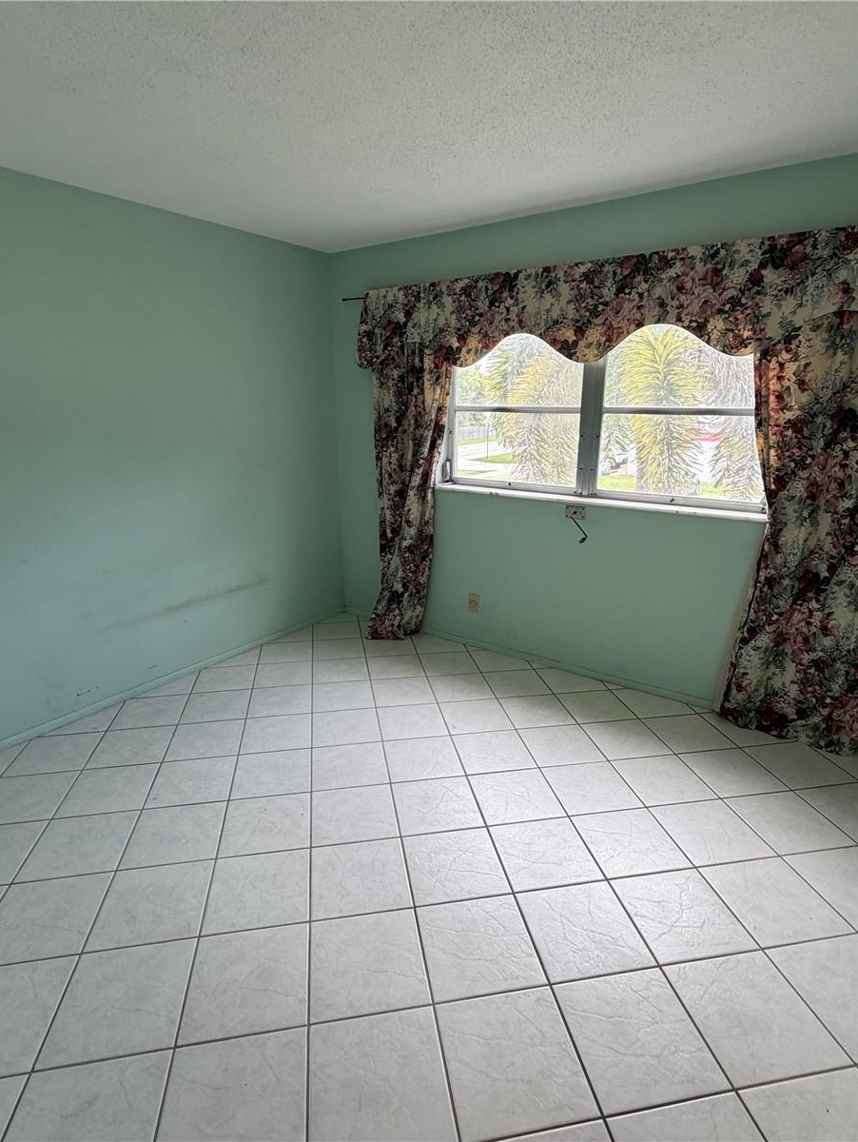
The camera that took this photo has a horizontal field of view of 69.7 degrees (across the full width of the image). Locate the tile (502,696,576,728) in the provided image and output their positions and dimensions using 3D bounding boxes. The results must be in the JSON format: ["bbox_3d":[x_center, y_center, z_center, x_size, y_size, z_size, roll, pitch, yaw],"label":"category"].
[{"bbox_3d":[0.558,0.726,3.181,0.321,0.010,0.321,-3,16,-10],"label":"tile"}]

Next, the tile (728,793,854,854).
[{"bbox_3d":[1.375,0.963,2.364,0.321,0.010,0.321,-3,16,-10],"label":"tile"}]

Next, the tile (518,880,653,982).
[{"bbox_3d":[0.469,1.098,1.889,0.324,0.010,0.324,-3,16,-10],"label":"tile"}]

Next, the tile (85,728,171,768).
[{"bbox_3d":[-1.374,0.818,2.856,0.324,0.010,0.324,-3,16,-10],"label":"tile"}]

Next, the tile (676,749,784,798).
[{"bbox_3d":[1.300,0.860,2.629,0.315,0.010,0.315,-3,16,-10],"label":"tile"}]

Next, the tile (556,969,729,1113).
[{"bbox_3d":[0.518,1.166,1.550,0.318,0.010,0.318,-3,16,-10],"label":"tile"}]

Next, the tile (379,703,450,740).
[{"bbox_3d":[-0.081,0.744,3.021,0.315,0.010,0.315,-3,16,-10],"label":"tile"}]

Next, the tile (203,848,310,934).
[{"bbox_3d":[-0.546,1.036,1.996,0.318,0.010,0.318,-3,16,-10],"label":"tile"}]

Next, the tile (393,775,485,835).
[{"bbox_3d":[0.030,0.933,2.451,0.321,0.010,0.321,-3,16,-10],"label":"tile"}]

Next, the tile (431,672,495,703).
[{"bbox_3d":[0.184,0.653,3.441,0.324,0.010,0.324,-3,16,-10],"label":"tile"}]

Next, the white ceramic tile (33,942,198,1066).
[{"bbox_3d":[-0.807,1.138,1.637,0.318,0.010,0.318,-3,16,-10],"label":"white ceramic tile"}]

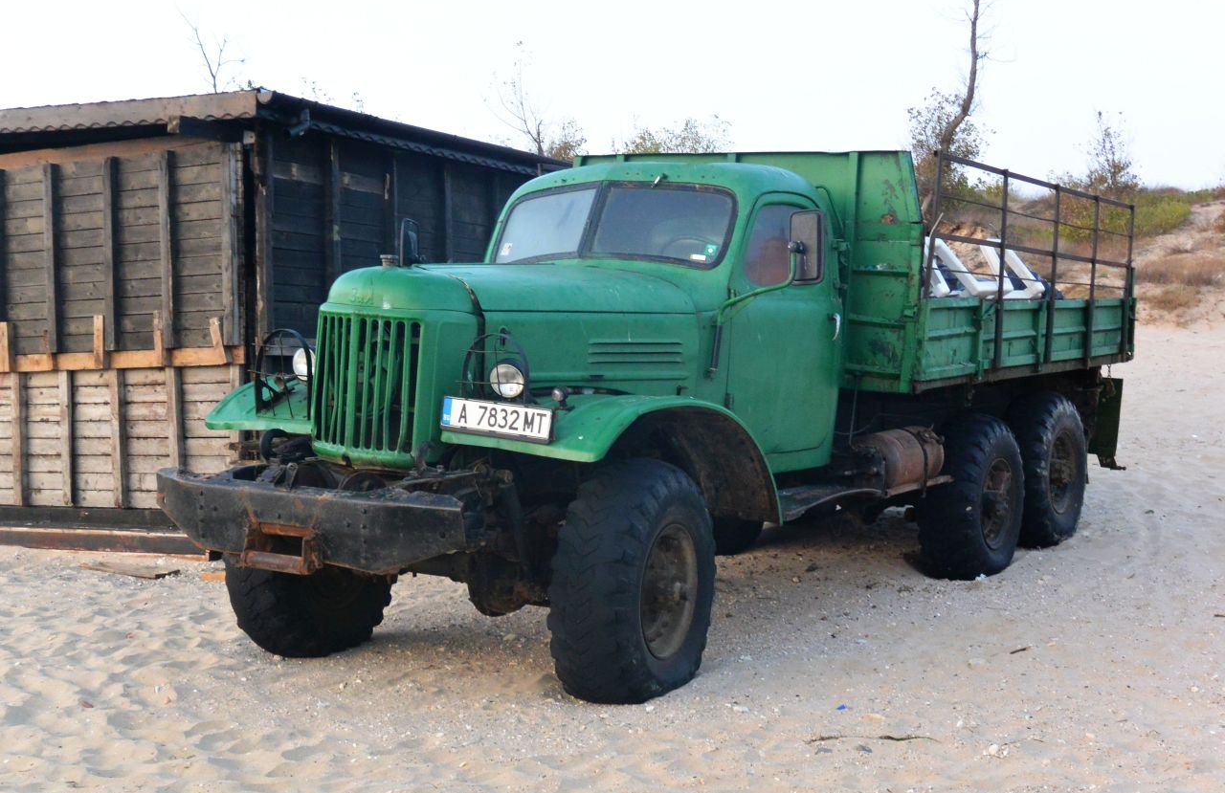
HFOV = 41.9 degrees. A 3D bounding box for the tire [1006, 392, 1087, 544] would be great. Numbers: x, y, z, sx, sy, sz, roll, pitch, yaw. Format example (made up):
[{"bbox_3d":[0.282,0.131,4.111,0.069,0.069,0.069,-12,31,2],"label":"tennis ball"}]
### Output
[{"bbox_3d":[2.830,0.470,10.500,0.330,0.980,1.020,5,6,34],"label":"tire"}]

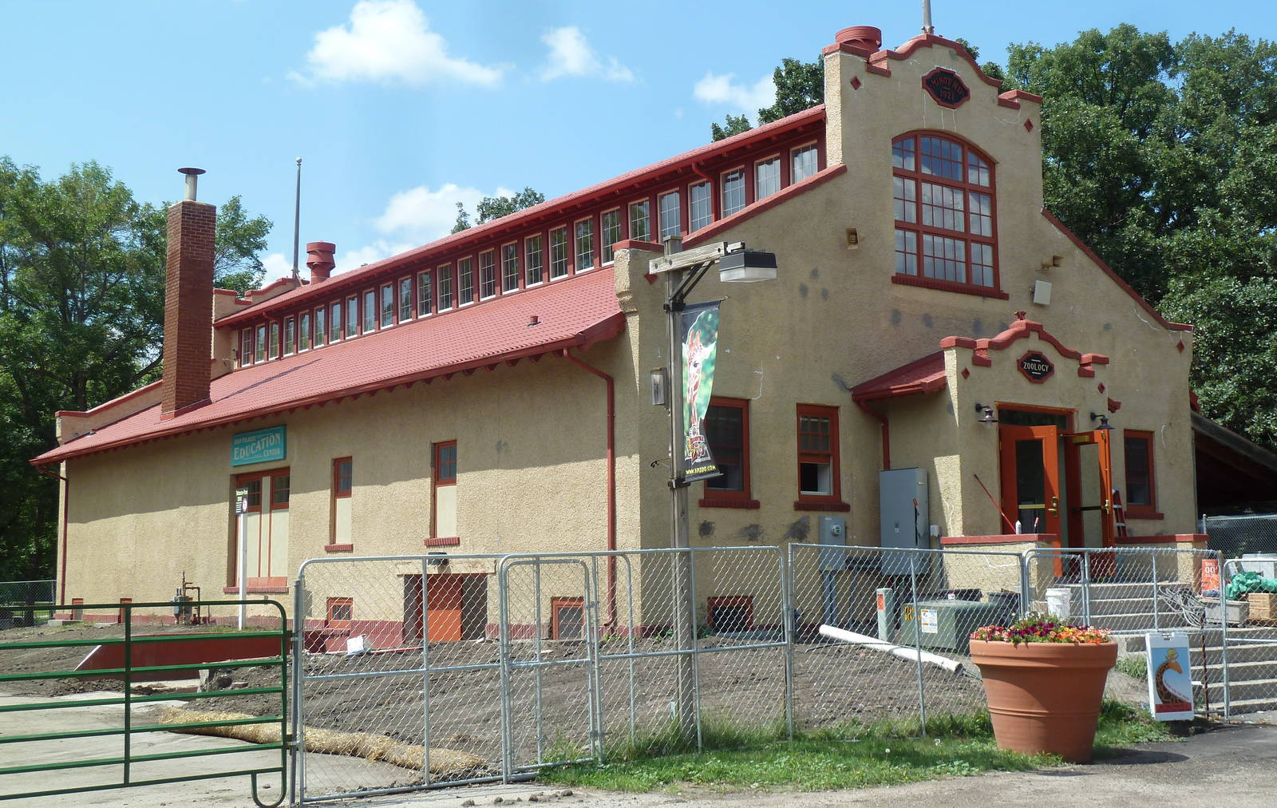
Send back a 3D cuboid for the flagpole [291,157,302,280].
[{"bbox_3d":[-8.719,-4.657,41.558,0.180,3.349,0.180,4,-8,-36],"label":"flagpole"}]

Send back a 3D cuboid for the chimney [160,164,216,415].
[{"bbox_3d":[-9.005,-2.226,32.709,0.719,5.100,0.719,4,-8,-36],"label":"chimney"}]

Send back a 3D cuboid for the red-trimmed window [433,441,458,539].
[{"bbox_3d":[-2.764,1.239,23.546,0.160,1.412,0.749,4,-8,-36],"label":"red-trimmed window"}]

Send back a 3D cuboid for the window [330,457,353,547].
[{"bbox_3d":[-4.728,1.571,26.165,0.160,1.418,0.749,4,-8,-36],"label":"window"}]

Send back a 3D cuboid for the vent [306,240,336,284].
[{"bbox_3d":[-7.882,-3.522,40.317,0.730,1.074,0.730,-1,-6,0],"label":"vent"}]

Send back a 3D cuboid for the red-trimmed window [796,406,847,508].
[{"bbox_3d":[2.404,0.715,21.584,0.955,1.411,0.160,4,-8,-36],"label":"red-trimmed window"}]

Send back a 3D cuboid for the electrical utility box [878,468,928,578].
[{"bbox_3d":[3.542,1.568,21.606,0.230,1.390,0.660,4,-8,-36],"label":"electrical utility box"}]

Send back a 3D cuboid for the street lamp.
[{"bbox_3d":[0.659,0.708,14.864,0.390,4.770,1.520,4,-8,-36],"label":"street lamp"}]

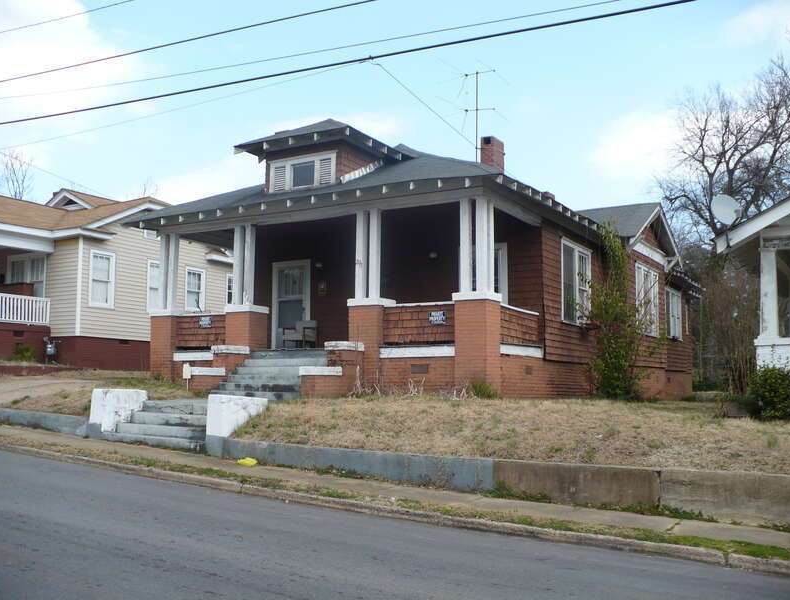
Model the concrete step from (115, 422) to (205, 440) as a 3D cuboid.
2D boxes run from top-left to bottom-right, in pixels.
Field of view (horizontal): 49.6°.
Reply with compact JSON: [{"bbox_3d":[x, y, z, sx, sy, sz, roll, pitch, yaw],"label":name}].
[{"bbox_3d":[-3.787,2.209,14.460,2.290,0.175,0.320,-3,-7,29],"label":"concrete step"}]

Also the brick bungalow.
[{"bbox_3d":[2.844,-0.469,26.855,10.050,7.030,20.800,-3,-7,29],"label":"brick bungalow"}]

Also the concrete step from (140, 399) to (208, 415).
[{"bbox_3d":[-3.483,1.893,15.033,2.290,0.200,0.310,-3,-7,29],"label":"concrete step"}]

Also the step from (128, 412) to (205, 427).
[{"bbox_3d":[-3.632,2.056,14.752,2.290,0.195,0.310,-3,-7,29],"label":"step"}]

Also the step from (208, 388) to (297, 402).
[{"bbox_3d":[-2.772,1.949,17.338,2.250,0.185,0.270,-3,-7,29],"label":"step"}]

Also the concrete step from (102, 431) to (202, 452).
[{"bbox_3d":[-3.942,2.331,14.170,2.290,0.160,0.310,-3,-7,29],"label":"concrete step"}]

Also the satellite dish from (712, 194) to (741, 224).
[{"bbox_3d":[5.699,-1.539,14.700,0.470,0.520,0.320,2,-7,-20],"label":"satellite dish"}]

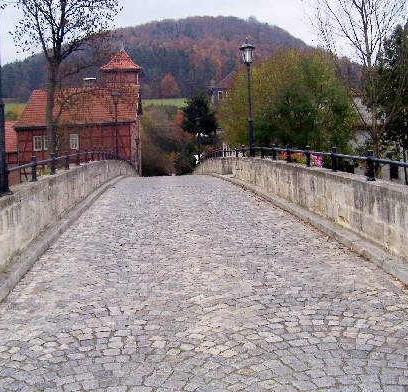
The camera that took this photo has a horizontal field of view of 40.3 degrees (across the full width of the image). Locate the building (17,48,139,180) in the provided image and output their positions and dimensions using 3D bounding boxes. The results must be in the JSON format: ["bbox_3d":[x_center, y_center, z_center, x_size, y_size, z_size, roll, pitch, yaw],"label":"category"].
[{"bbox_3d":[-12.821,-7.511,59.653,11.600,15.600,9.500,-2,1,2],"label":"building"}]

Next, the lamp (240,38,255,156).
[{"bbox_3d":[1.434,-3.104,17.500,0.460,3.760,0.460,-2,1,0],"label":"lamp"}]

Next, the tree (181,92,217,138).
[{"bbox_3d":[-0.792,-11.021,80.000,5.000,7.600,5.000,-2,1,0],"label":"tree"}]

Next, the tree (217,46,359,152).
[{"bbox_3d":[6.388,-5.924,43.000,10.600,11.300,10.000,-2,1,0],"label":"tree"}]

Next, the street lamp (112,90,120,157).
[{"bbox_3d":[-4.617,-3.757,29.300,0.440,3.600,0.440,-2,1,0],"label":"street lamp"}]

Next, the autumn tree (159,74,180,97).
[{"bbox_3d":[-16.775,-52.998,270.000,10.800,12.200,10.800,-2,1,0],"label":"autumn tree"}]

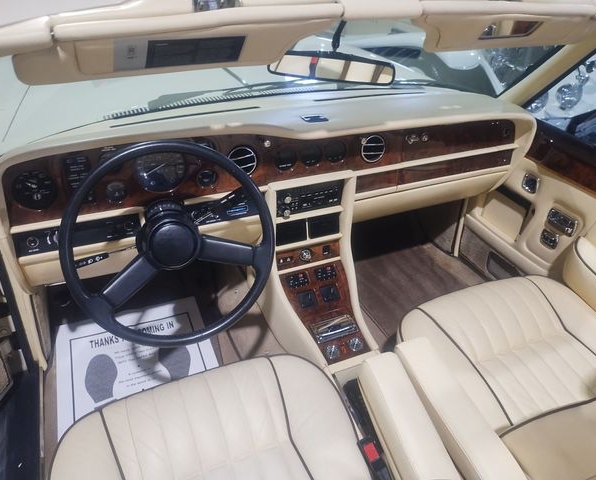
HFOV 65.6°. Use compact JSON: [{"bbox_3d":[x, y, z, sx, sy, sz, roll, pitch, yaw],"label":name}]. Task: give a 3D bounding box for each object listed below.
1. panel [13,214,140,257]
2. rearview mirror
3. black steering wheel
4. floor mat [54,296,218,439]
[{"bbox_3d":[-0.466,-0.012,0.994,0.246,0.060,0.025,-12,36,-21],"label":"panel"},{"bbox_3d":[0.065,-0.346,0.933,0.255,0.063,0.032,4,42,-7],"label":"rearview mirror"},{"bbox_3d":[-0.242,0.009,0.905,0.396,0.396,0.090,-12,12,-21],"label":"black steering wheel"},{"bbox_3d":[-0.458,0.370,1.340,0.432,0.006,0.520,-12,36,-21],"label":"floor mat"}]

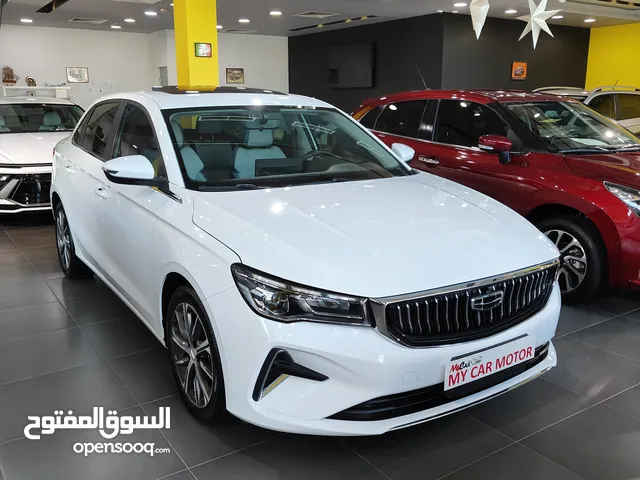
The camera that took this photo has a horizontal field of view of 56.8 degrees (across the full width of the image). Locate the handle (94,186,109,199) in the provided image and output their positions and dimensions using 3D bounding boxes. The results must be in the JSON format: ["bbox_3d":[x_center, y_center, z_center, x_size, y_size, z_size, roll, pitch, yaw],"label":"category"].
[{"bbox_3d":[-1.231,-0.269,3.335,0.050,0.045,0.240,-9,15,-33],"label":"handle"}]

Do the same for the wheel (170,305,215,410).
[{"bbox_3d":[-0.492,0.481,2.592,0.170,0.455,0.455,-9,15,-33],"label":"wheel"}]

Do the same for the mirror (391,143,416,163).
[{"bbox_3d":[0.538,-0.566,3.859,0.225,0.155,0.145,-9,15,-33],"label":"mirror"}]

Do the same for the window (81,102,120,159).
[{"bbox_3d":[-1.414,-0.721,3.828,0.060,0.378,0.656,21,-2,-36],"label":"window"}]

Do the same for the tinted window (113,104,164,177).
[{"bbox_3d":[-0.925,-0.545,3.111,0.060,0.365,1.047,21,-2,-36],"label":"tinted window"}]

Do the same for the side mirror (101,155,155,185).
[{"bbox_3d":[-0.930,-0.339,2.823,0.225,0.155,0.145,-9,15,-33],"label":"side mirror"}]

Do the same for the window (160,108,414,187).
[{"bbox_3d":[-0.197,-0.548,3.320,1.360,0.110,0.900,-9,42,-33],"label":"window"}]

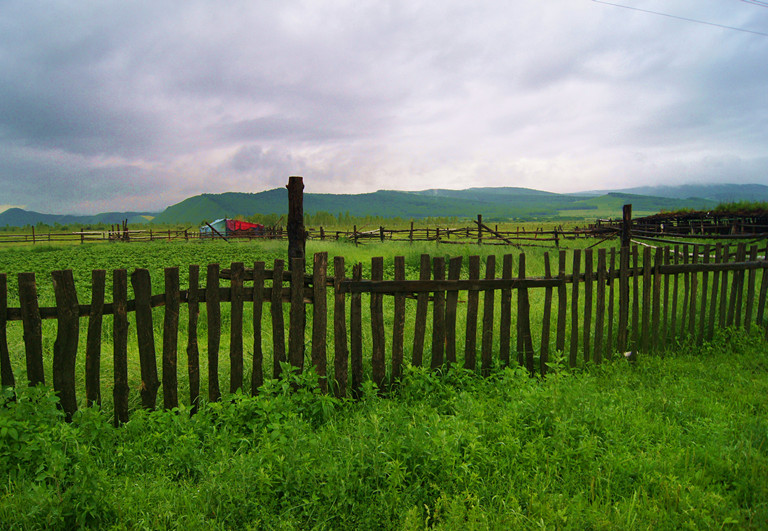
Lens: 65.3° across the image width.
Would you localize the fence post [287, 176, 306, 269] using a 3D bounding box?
[{"bbox_3d":[-0.823,0.166,5.600,0.170,1.970,0.165,0,4,0],"label":"fence post"}]

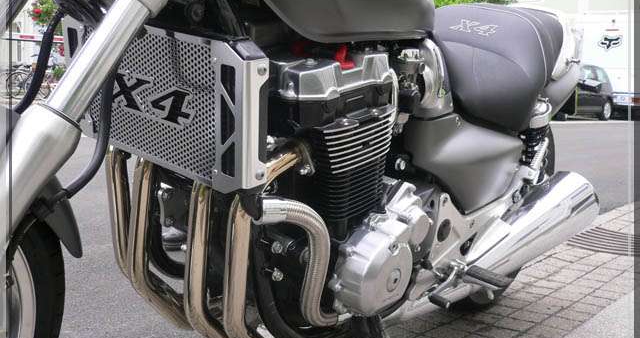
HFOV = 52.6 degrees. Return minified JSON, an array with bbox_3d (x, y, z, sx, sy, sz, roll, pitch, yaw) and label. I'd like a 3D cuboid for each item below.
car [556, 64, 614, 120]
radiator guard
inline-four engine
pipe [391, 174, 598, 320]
[{"bbox_3d":[6.170,-1.988,16.617,3.900,1.450,1.680,-6,10,-44],"label":"car"},{"bbox_3d":[-0.245,-0.114,0.985,0.450,0.208,0.060,20,24,39],"label":"radiator guard"},{"bbox_3d":[-0.105,-0.085,1.162,0.430,0.360,0.270,20,24,39],"label":"inline-four engine"},{"bbox_3d":[0.474,0.199,1.677,0.790,0.145,0.150,-20,28,-36],"label":"pipe"}]

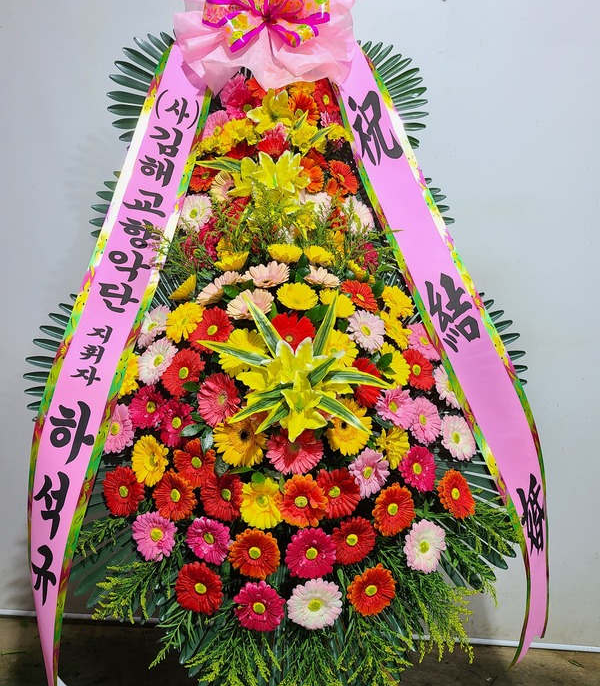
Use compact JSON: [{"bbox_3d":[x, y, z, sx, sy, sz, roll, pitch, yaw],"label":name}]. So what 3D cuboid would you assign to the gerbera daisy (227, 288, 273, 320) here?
[{"bbox_3d":[-0.106,-0.077,1.330,0.107,0.035,0.107,4,40,26],"label":"gerbera daisy"}]

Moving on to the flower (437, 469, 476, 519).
[{"bbox_3d":[0.336,0.325,1.290,0.105,0.105,0.035,-4,-19,-37],"label":"flower"}]

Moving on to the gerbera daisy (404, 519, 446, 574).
[{"bbox_3d":[0.249,0.413,1.219,0.106,0.106,0.042,-4,-10,-23],"label":"gerbera daisy"}]

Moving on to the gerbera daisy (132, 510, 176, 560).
[{"bbox_3d":[-0.310,0.412,1.280,0.105,0.105,0.037,3,-11,13],"label":"gerbera daisy"}]

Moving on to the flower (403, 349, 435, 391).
[{"bbox_3d":[0.284,0.066,1.440,0.102,0.108,0.038,-5,-10,-26],"label":"flower"}]

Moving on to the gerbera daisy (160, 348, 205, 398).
[{"bbox_3d":[-0.244,0.067,1.289,0.105,0.105,0.042,2,-14,25],"label":"gerbera daisy"}]

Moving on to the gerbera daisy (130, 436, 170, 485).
[{"bbox_3d":[-0.307,0.247,1.259,0.107,0.107,0.042,2,-11,27],"label":"gerbera daisy"}]

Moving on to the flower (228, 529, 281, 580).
[{"bbox_3d":[-0.097,0.448,1.280,0.110,0.110,0.036,0,-19,0],"label":"flower"}]

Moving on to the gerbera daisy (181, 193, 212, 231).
[{"bbox_3d":[-0.275,-0.347,1.619,0.105,0.105,0.042,1,-5,19],"label":"gerbera daisy"}]

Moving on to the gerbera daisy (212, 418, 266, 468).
[{"bbox_3d":[-0.121,0.200,1.220,0.112,0.112,0.040,2,5,8],"label":"gerbera daisy"}]

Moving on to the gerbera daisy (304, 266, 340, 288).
[{"bbox_3d":[0.052,-0.155,1.482,0.099,0.035,0.099,-6,40,-37],"label":"gerbera daisy"}]

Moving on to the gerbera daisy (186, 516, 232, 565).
[{"bbox_3d":[-0.185,0.409,1.249,0.107,0.107,0.035,4,4,28],"label":"gerbera daisy"}]

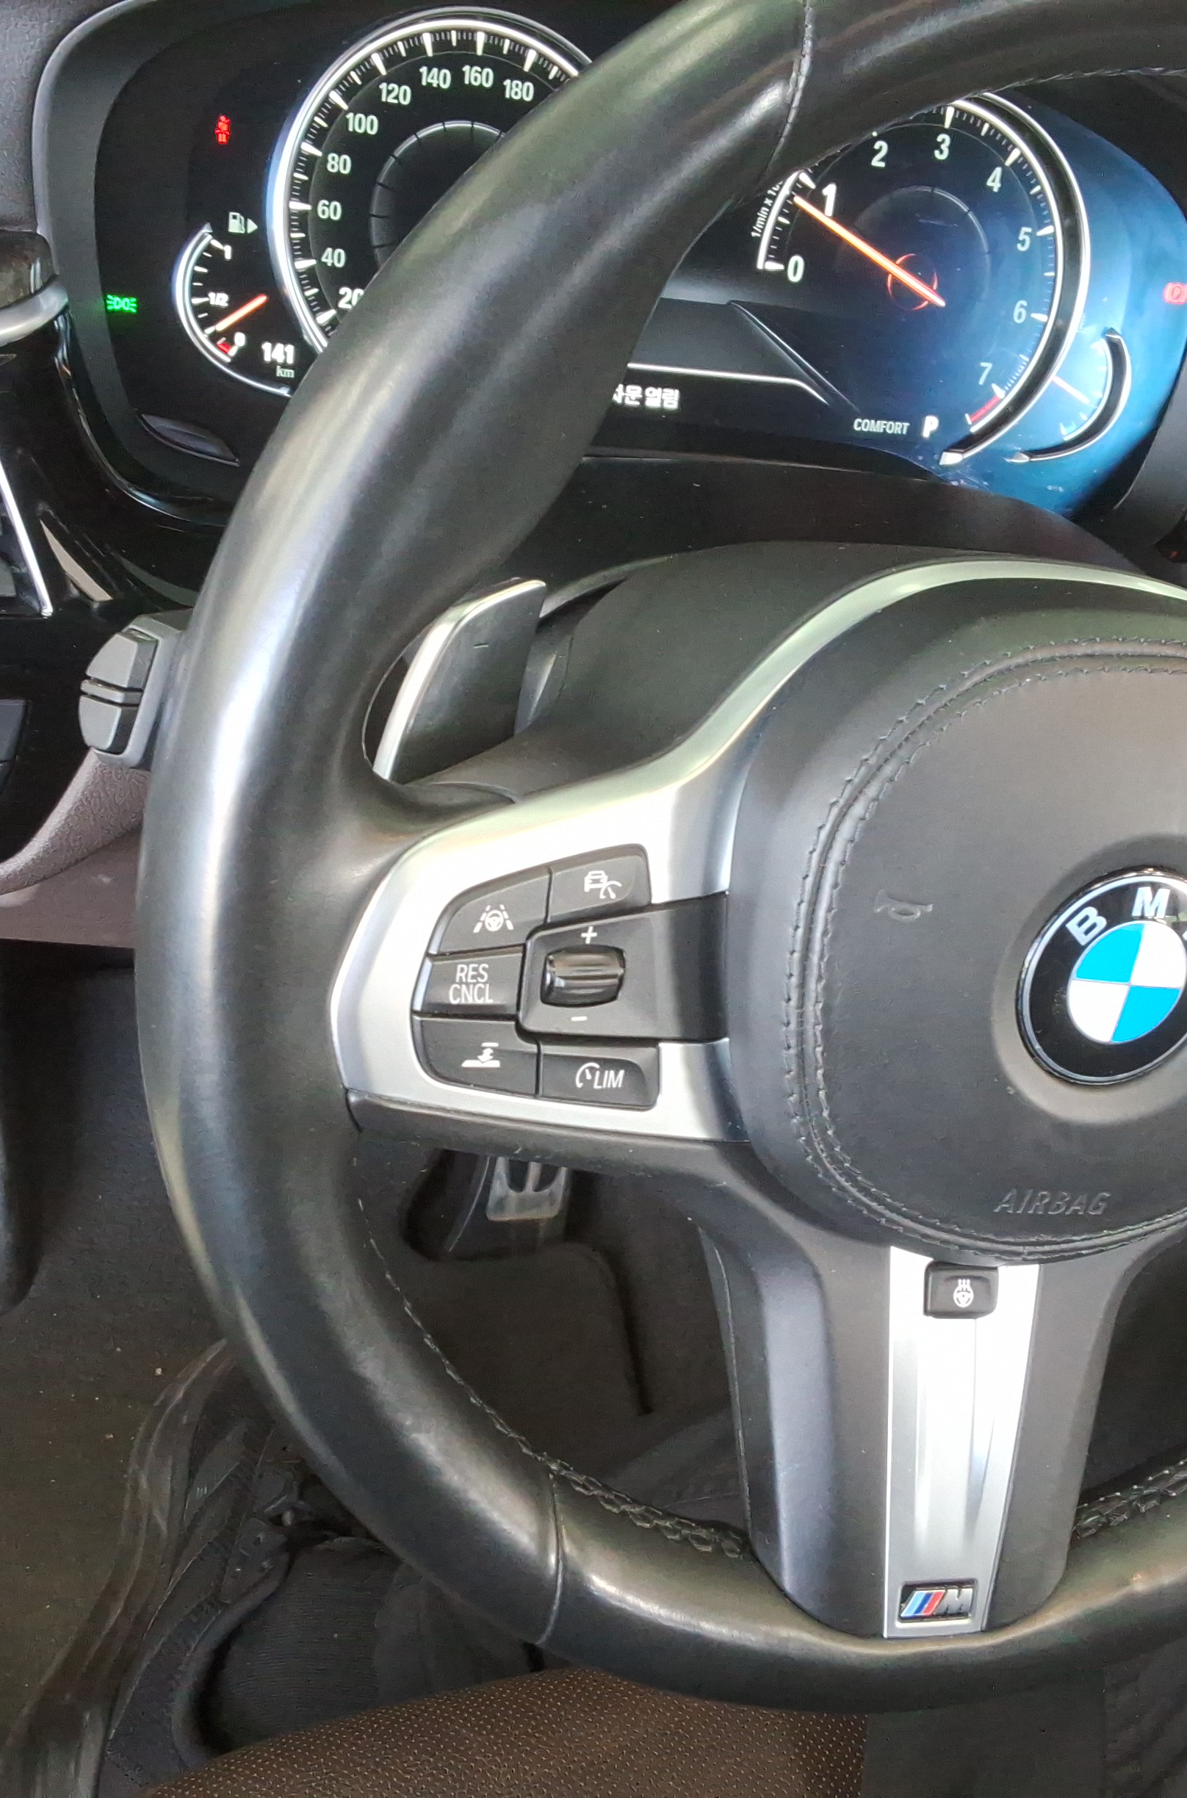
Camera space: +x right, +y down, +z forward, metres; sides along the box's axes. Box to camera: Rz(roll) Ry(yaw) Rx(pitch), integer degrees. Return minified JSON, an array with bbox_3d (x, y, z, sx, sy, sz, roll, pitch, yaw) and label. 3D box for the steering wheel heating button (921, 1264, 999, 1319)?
[{"bbox_3d":[0.078,0.084,0.412,0.018,0.012,0.005,5,5,-21],"label":"steering wheel heating button"}]

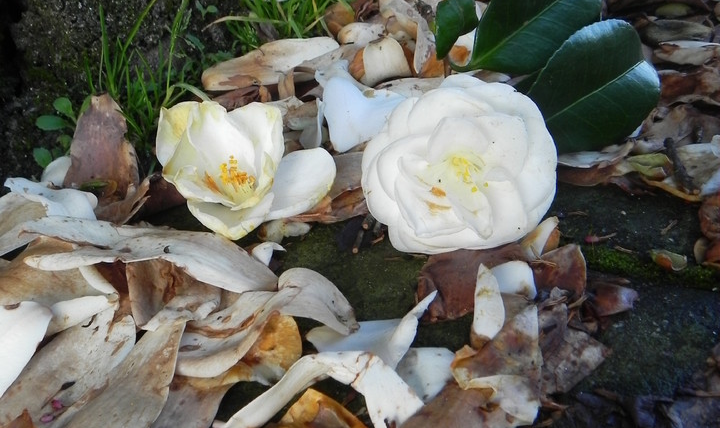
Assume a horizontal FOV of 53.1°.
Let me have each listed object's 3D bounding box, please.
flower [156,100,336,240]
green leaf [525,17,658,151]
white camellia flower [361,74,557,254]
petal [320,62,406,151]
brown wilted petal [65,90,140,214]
[{"bbox_3d":[-0.053,-0.020,0.345,0.078,0.048,0.050,0,40,0],"label":"flower"},{"bbox_3d":[0.120,-0.066,0.383,0.076,0.016,0.056,-29,59,-24],"label":"green leaf"},{"bbox_3d":[0.046,-0.024,0.344,0.089,0.042,0.082,0,70,5],"label":"white camellia flower"},{"bbox_3d":[0.002,-0.056,0.385,0.046,0.025,0.040,0,40,0],"label":"petal"},{"bbox_3d":[-0.126,-0.028,0.355,0.036,0.061,0.020,0,10,0],"label":"brown wilted petal"}]

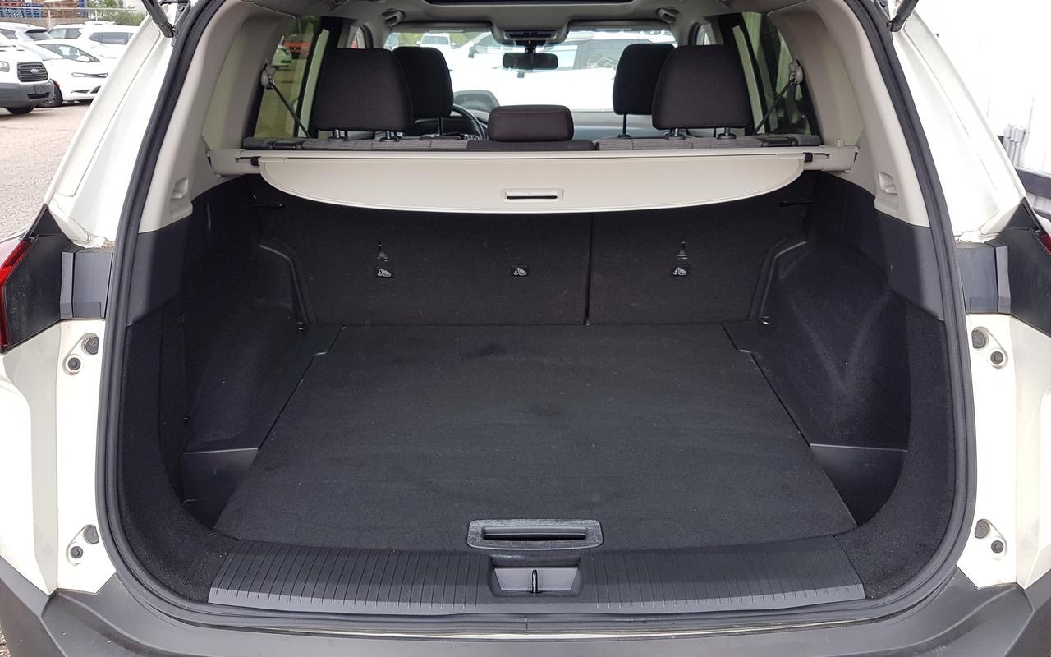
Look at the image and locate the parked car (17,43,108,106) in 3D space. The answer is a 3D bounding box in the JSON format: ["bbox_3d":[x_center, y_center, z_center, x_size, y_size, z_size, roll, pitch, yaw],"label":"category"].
[{"bbox_3d":[-11.224,-6.037,18.524,4.800,1.490,1.870,13,25,31],"label":"parked car"}]

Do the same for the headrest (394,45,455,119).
[{"bbox_3d":[-0.356,-0.810,2.600,0.250,0.225,0.130,0,21,0],"label":"headrest"}]

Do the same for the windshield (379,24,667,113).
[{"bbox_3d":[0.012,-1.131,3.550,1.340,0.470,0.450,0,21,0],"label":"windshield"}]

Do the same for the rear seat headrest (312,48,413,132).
[{"bbox_3d":[-0.382,-0.571,1.890,0.240,0.195,0.130,0,21,0],"label":"rear seat headrest"}]

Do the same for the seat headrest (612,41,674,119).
[{"bbox_3d":[0.406,-0.817,2.600,0.250,0.225,0.130,0,21,0],"label":"seat headrest"}]

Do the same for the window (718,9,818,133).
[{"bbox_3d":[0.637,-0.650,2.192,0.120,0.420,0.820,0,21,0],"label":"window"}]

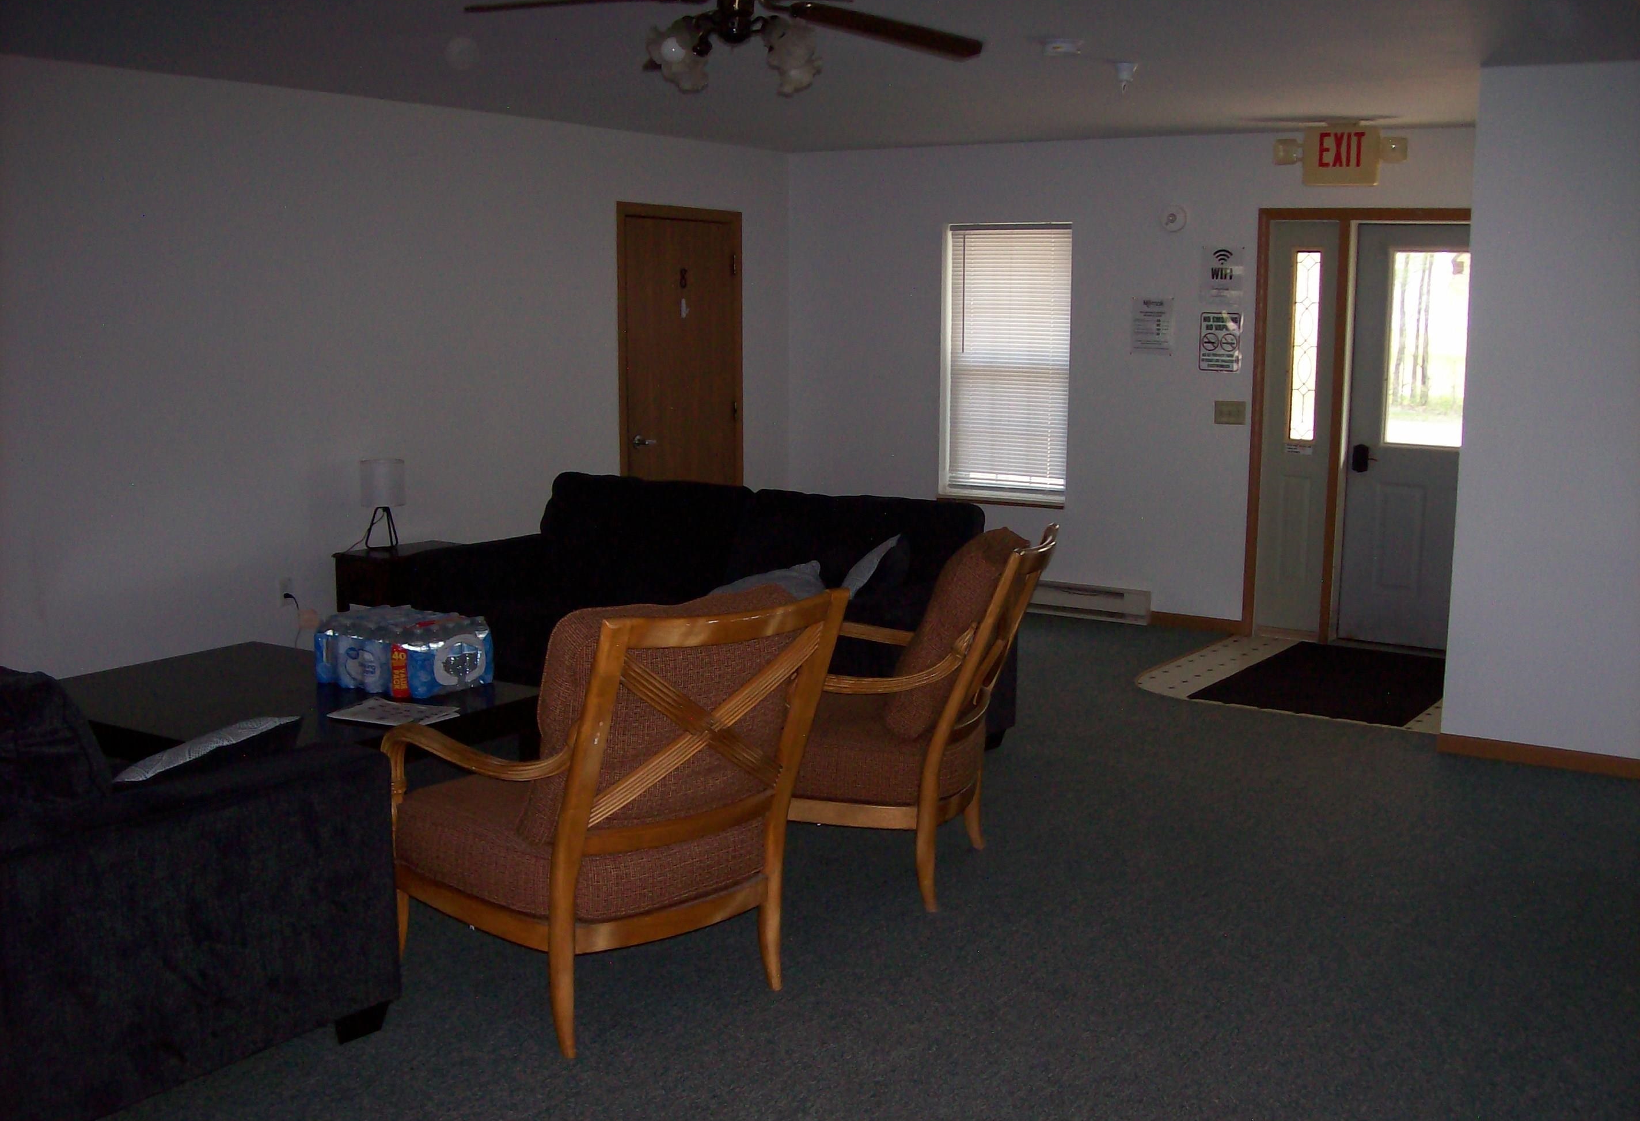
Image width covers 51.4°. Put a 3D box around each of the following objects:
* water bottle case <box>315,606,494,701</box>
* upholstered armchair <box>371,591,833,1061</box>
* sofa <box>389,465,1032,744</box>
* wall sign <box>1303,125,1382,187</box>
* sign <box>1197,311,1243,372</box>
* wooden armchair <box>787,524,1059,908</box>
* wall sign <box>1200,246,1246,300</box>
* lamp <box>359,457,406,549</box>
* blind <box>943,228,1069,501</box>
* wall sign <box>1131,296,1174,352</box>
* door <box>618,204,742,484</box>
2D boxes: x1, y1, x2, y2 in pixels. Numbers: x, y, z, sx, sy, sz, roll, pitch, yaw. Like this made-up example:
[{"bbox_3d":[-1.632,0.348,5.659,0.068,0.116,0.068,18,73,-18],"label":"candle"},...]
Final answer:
[{"bbox_3d":[-1.309,0.281,5.370,0.475,0.207,0.345,7,11,36],"label":"water bottle case"},{"bbox_3d":[-0.501,0.538,4.033,0.700,1.010,0.950,-8,12,-43],"label":"upholstered armchair"},{"bbox_3d":[-0.446,0.193,6.566,2.230,0.920,0.980,6,11,33],"label":"sofa"},{"bbox_3d":[2.365,-1.825,7.721,0.336,0.260,0.060,6,11,33],"label":"wall sign"},{"bbox_3d":[1.965,-1.071,8.392,0.207,0.283,0.015,6,11,33],"label":"sign"},{"bbox_3d":[0.164,0.409,4.919,0.940,1.000,0.720,3,9,18],"label":"wooden armchair"},{"bbox_3d":[1.967,-1.391,8.342,0.217,0.277,0.015,6,11,33],"label":"wall sign"},{"bbox_3d":[-1.856,-0.244,7.233,0.185,0.380,0.185,0,9,0],"label":"lamp"},{"bbox_3d":[1.006,-1.061,9.036,0.746,1.403,0.050,6,11,33],"label":"blind"},{"bbox_3d":[1.670,-1.176,8.577,0.215,0.282,0.015,6,11,33],"label":"wall sign"},{"bbox_3d":[-0.712,-0.784,8.961,0.080,2.095,1.044,6,11,33],"label":"door"}]

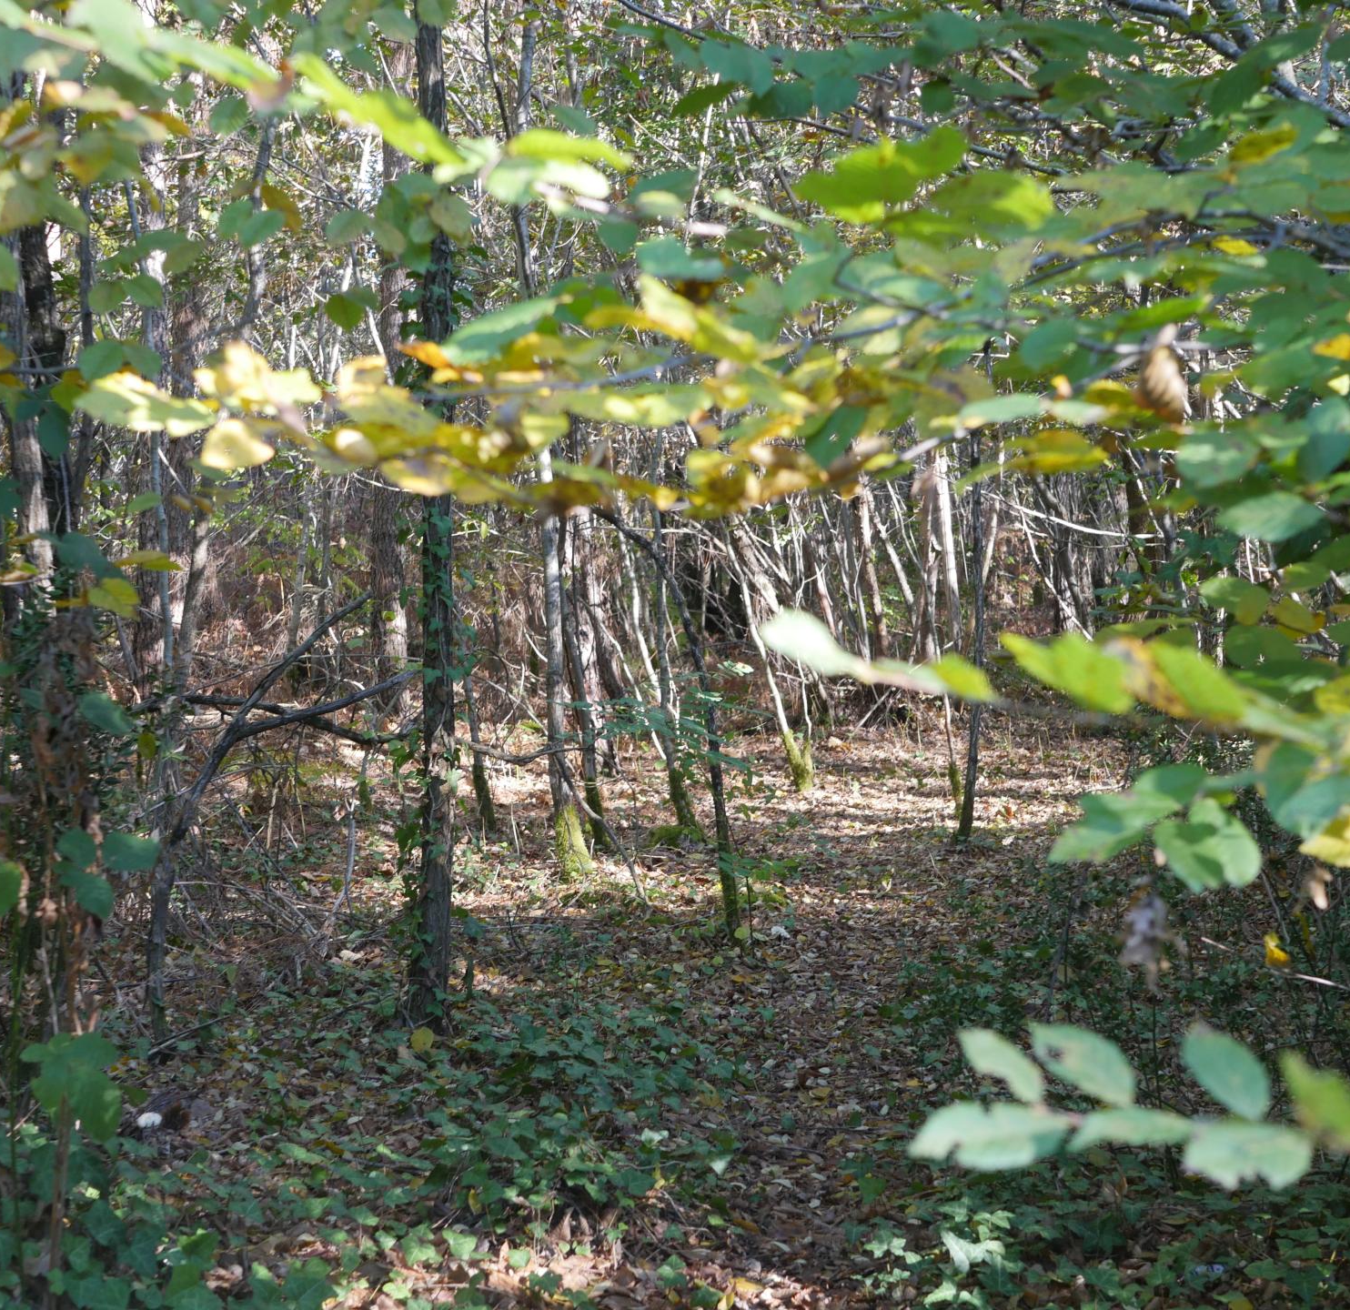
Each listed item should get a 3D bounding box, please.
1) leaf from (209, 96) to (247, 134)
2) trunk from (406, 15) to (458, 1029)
[{"bbox_3d":[-0.425,-0.513,2.400,0.037,0.037,0.020,0,2,0],"label":"leaf"},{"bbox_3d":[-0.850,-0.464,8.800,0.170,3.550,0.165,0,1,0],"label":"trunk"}]

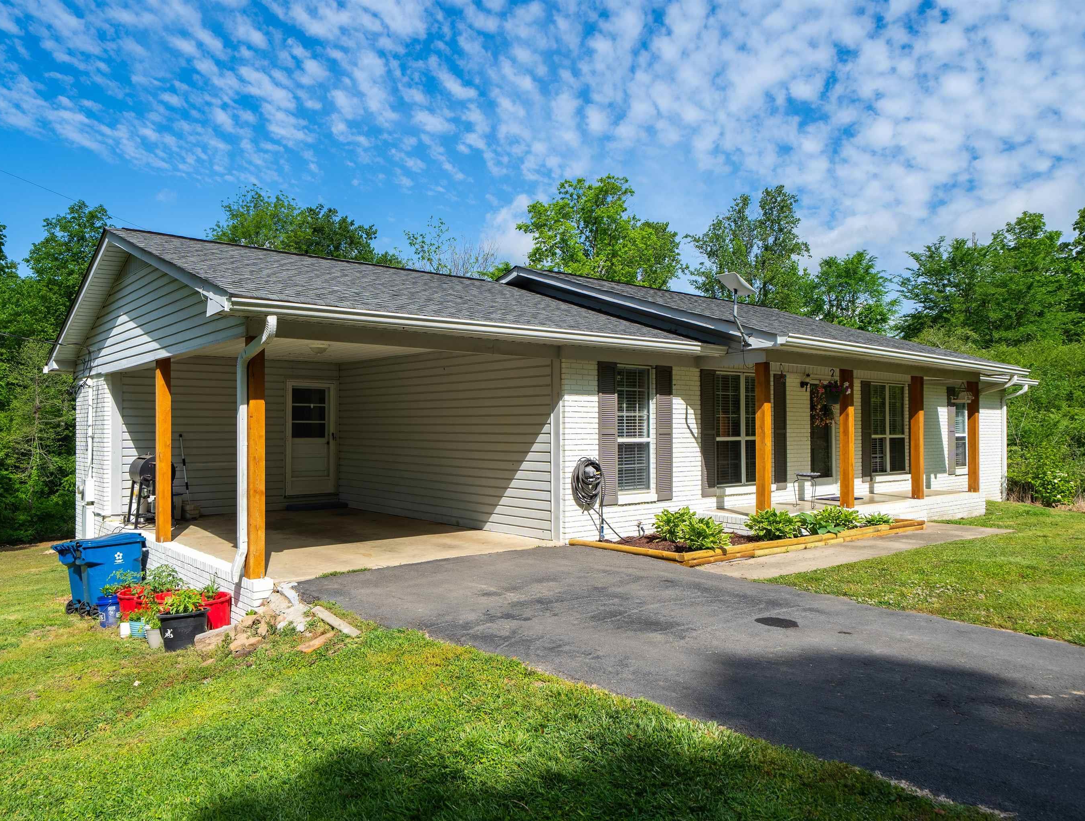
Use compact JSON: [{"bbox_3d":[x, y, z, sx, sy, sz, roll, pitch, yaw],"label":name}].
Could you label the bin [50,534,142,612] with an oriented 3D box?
[{"bbox_3d":[-5.980,2.210,9.220,0.660,1.010,0.840,-1,-1,45],"label":"bin"}]

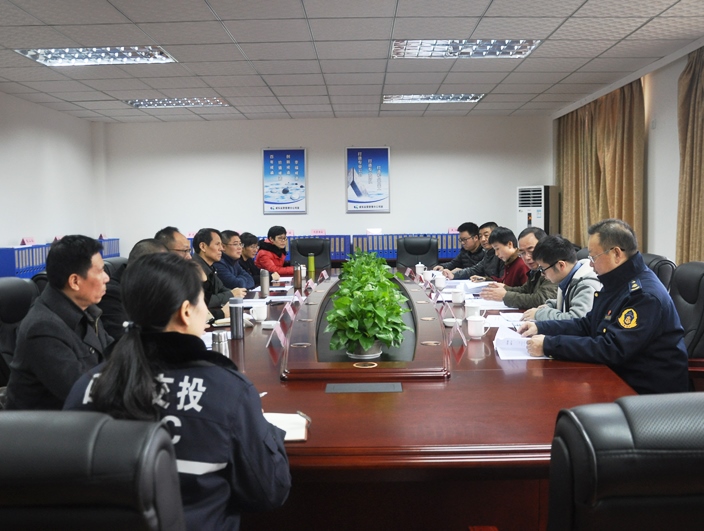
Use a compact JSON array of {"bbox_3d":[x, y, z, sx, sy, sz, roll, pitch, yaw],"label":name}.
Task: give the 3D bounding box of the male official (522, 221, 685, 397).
[{"bbox_3d":[1.081,0.472,2.553,0.680,1.330,0.550,0,5,6],"label":"male official"}]

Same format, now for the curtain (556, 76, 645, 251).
[{"bbox_3d":[2.833,-0.651,7.103,0.180,2.500,2.300,-1,5,1],"label":"curtain"}]

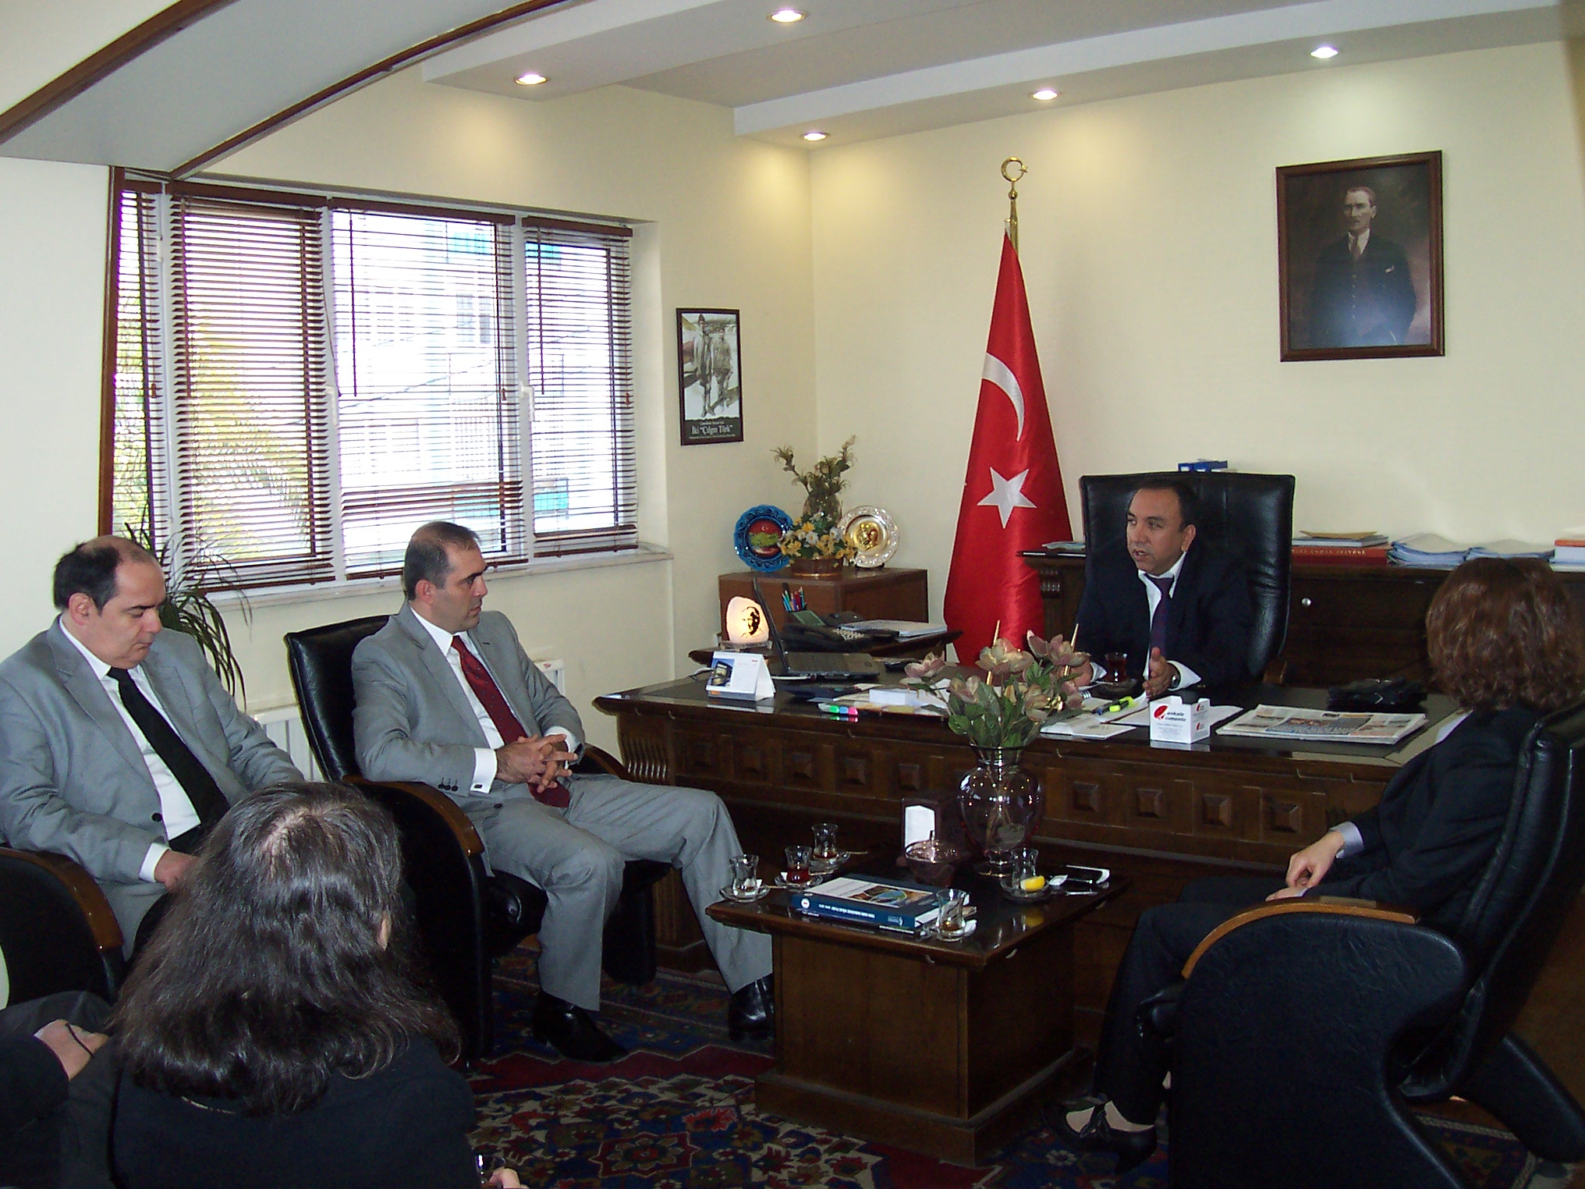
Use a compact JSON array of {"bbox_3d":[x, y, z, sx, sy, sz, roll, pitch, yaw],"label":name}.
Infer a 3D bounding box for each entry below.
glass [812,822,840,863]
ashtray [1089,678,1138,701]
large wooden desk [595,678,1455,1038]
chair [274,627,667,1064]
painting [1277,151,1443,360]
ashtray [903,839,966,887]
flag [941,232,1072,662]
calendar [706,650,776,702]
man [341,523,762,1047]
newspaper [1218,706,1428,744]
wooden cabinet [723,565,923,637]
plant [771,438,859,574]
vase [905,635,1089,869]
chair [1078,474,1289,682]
[{"bbox_3d":[0.076,0.575,3.909,0.058,0.084,0.058,-2,5,0],"label":"glass"},{"bbox_3d":[0.813,0.245,4.279,0.118,0.040,0.118,-2,5,0],"label":"ashtray"},{"bbox_3d":[0.675,0.642,4.439,2.190,0.735,1.030,2,6,34],"label":"large wooden desk"},{"bbox_3d":[-0.795,0.563,4.336,0.770,0.970,0.680,2,6,34],"label":"chair"},{"bbox_3d":[1.880,-1.109,5.604,0.560,0.655,0.035,2,6,37],"label":"painting"},{"bbox_3d":[0.308,0.584,3.695,0.130,0.095,0.130,-2,5,0],"label":"ashtray"},{"bbox_3d":[0.782,-0.427,6.120,0.470,1.740,0.250,0,5,19],"label":"flag"},{"bbox_3d":[-0.140,0.216,4.522,0.172,0.118,0.090,2,6,37],"label":"calendar"},{"bbox_3d":[-0.578,0.434,4.149,1.000,1.250,0.610,2,6,34],"label":"man"},{"bbox_3d":[1.171,0.287,3.740,0.378,0.017,0.335,2,6,33],"label":"newspaper"},{"bbox_3d":[0.114,0.383,6.568,0.640,0.910,0.640,2,6,34],"label":"wooden cabinet"},{"bbox_3d":[0.110,-0.322,6.490,0.320,0.510,0.290,-1,5,1],"label":"plant"},{"bbox_3d":[0.464,0.361,3.883,0.410,0.550,0.380,-1,5,1],"label":"vase"},{"bbox_3d":[1.032,0.327,4.844,0.680,1.280,0.720,2,6,33],"label":"chair"}]

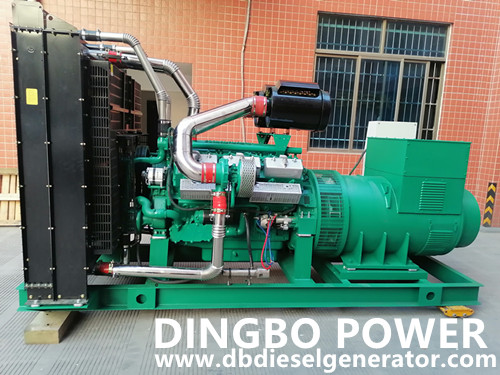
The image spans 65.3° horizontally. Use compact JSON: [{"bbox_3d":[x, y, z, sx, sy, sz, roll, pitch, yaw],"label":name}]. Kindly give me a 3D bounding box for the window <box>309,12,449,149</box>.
[{"bbox_3d":[2.112,-1.626,6.378,2.206,2.123,0.100,2,10,-7],"label":"window"}]

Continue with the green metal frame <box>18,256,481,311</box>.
[{"bbox_3d":[0.100,0.897,4.151,4.279,0.197,1.245,2,10,-8],"label":"green metal frame"}]

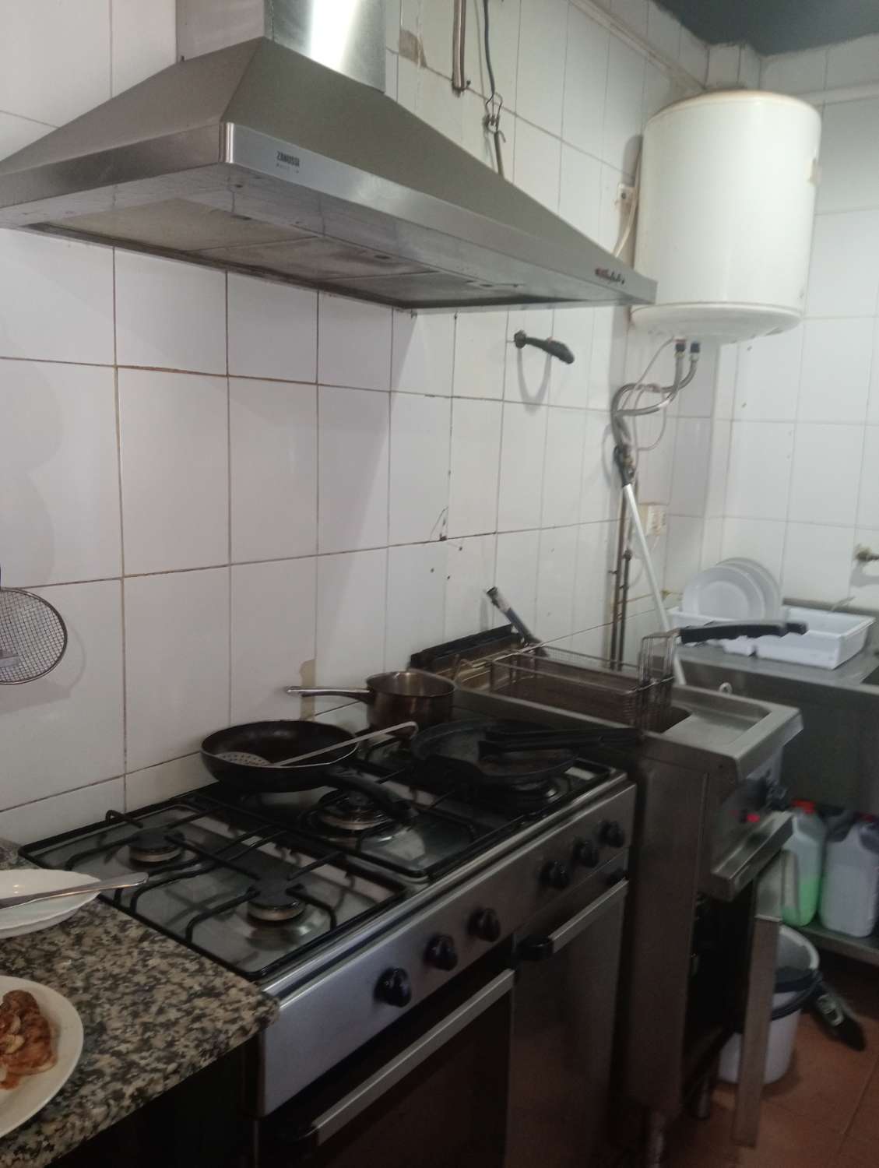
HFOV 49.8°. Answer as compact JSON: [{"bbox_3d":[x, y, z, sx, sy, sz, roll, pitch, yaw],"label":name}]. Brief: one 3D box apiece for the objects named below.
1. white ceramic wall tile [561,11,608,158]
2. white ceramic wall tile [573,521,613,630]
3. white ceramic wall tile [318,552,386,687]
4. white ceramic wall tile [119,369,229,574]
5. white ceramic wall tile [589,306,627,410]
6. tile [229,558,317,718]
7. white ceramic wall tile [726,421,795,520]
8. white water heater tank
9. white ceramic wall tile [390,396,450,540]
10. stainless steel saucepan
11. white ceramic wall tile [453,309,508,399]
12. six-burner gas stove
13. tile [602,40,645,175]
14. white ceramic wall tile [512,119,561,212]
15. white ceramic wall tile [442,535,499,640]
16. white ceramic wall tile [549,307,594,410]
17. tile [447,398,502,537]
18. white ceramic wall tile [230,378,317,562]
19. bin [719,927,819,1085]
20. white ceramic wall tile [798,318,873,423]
[{"bbox_3d":[0.344,-1.184,2.252,0.010,0.300,0.200,8,11,36],"label":"white ceramic wall tile"},{"bbox_3d":[0.423,-0.021,2.602,0.010,0.300,0.200,9,11,36],"label":"white ceramic wall tile"},{"bbox_3d":[-0.173,0.085,1.803,0.010,0.300,0.200,9,11,36],"label":"white ceramic wall tile"},{"bbox_3d":[-0.400,-0.169,1.436,0.010,0.300,0.200,8,11,36],"label":"white ceramic wall tile"},{"bbox_3d":[0.444,-0.612,2.503,0.010,0.300,0.200,8,11,36],"label":"white ceramic wall tile"},{"bbox_3d":[-0.290,0.107,1.642,0.010,0.300,0.200,8,11,36],"label":"tile"},{"bbox_3d":[0.995,-0.351,2.941,0.200,0.300,0.010,9,11,36],"label":"white ceramic wall tile"},{"bbox_3d":[0.735,-0.926,2.444,0.440,0.550,0.437,9,11,36],"label":"white water heater tank"},{"bbox_3d":[-0.042,-0.232,1.913,0.010,0.300,0.200,8,11,36],"label":"white ceramic wall tile"},{"bbox_3d":[-0.120,0.220,1.678,0.310,0.095,0.165,-2,10,-22],"label":"stainless steel saucepan"},{"bbox_3d":[0.086,-0.551,2.030,0.010,0.300,0.200,9,11,36],"label":"white ceramic wall tile"},{"bbox_3d":[-0.136,0.748,1.472,0.565,0.847,0.845,9,11,36],"label":"six-burner gas stove"},{"bbox_3d":[0.463,-1.210,2.412,0.010,0.300,0.200,9,11,36],"label":"tile"},{"bbox_3d":[0.214,-0.868,2.140,0.010,0.300,0.200,9,11,36],"label":"white ceramic wall tile"},{"bbox_3d":[0.068,0.043,2.119,0.010,0.300,0.200,8,11,36],"label":"white ceramic wall tile"},{"bbox_3d":[0.325,-0.591,2.344,0.010,0.300,0.200,8,11,36],"label":"white ceramic wall tile"},{"bbox_3d":[0.076,-0.254,2.077,0.010,0.300,0.200,9,11,36],"label":"tile"},{"bbox_3d":[-0.282,-0.190,1.600,0.010,0.300,0.200,9,11,36],"label":"white ceramic wall tile"},{"bbox_3d":[0.773,1.014,2.280,0.240,0.295,0.240,9,11,36],"label":"bin"},{"bbox_3d":[1.167,-0.624,2.786,0.200,0.300,0.010,8,11,36],"label":"white ceramic wall tile"}]

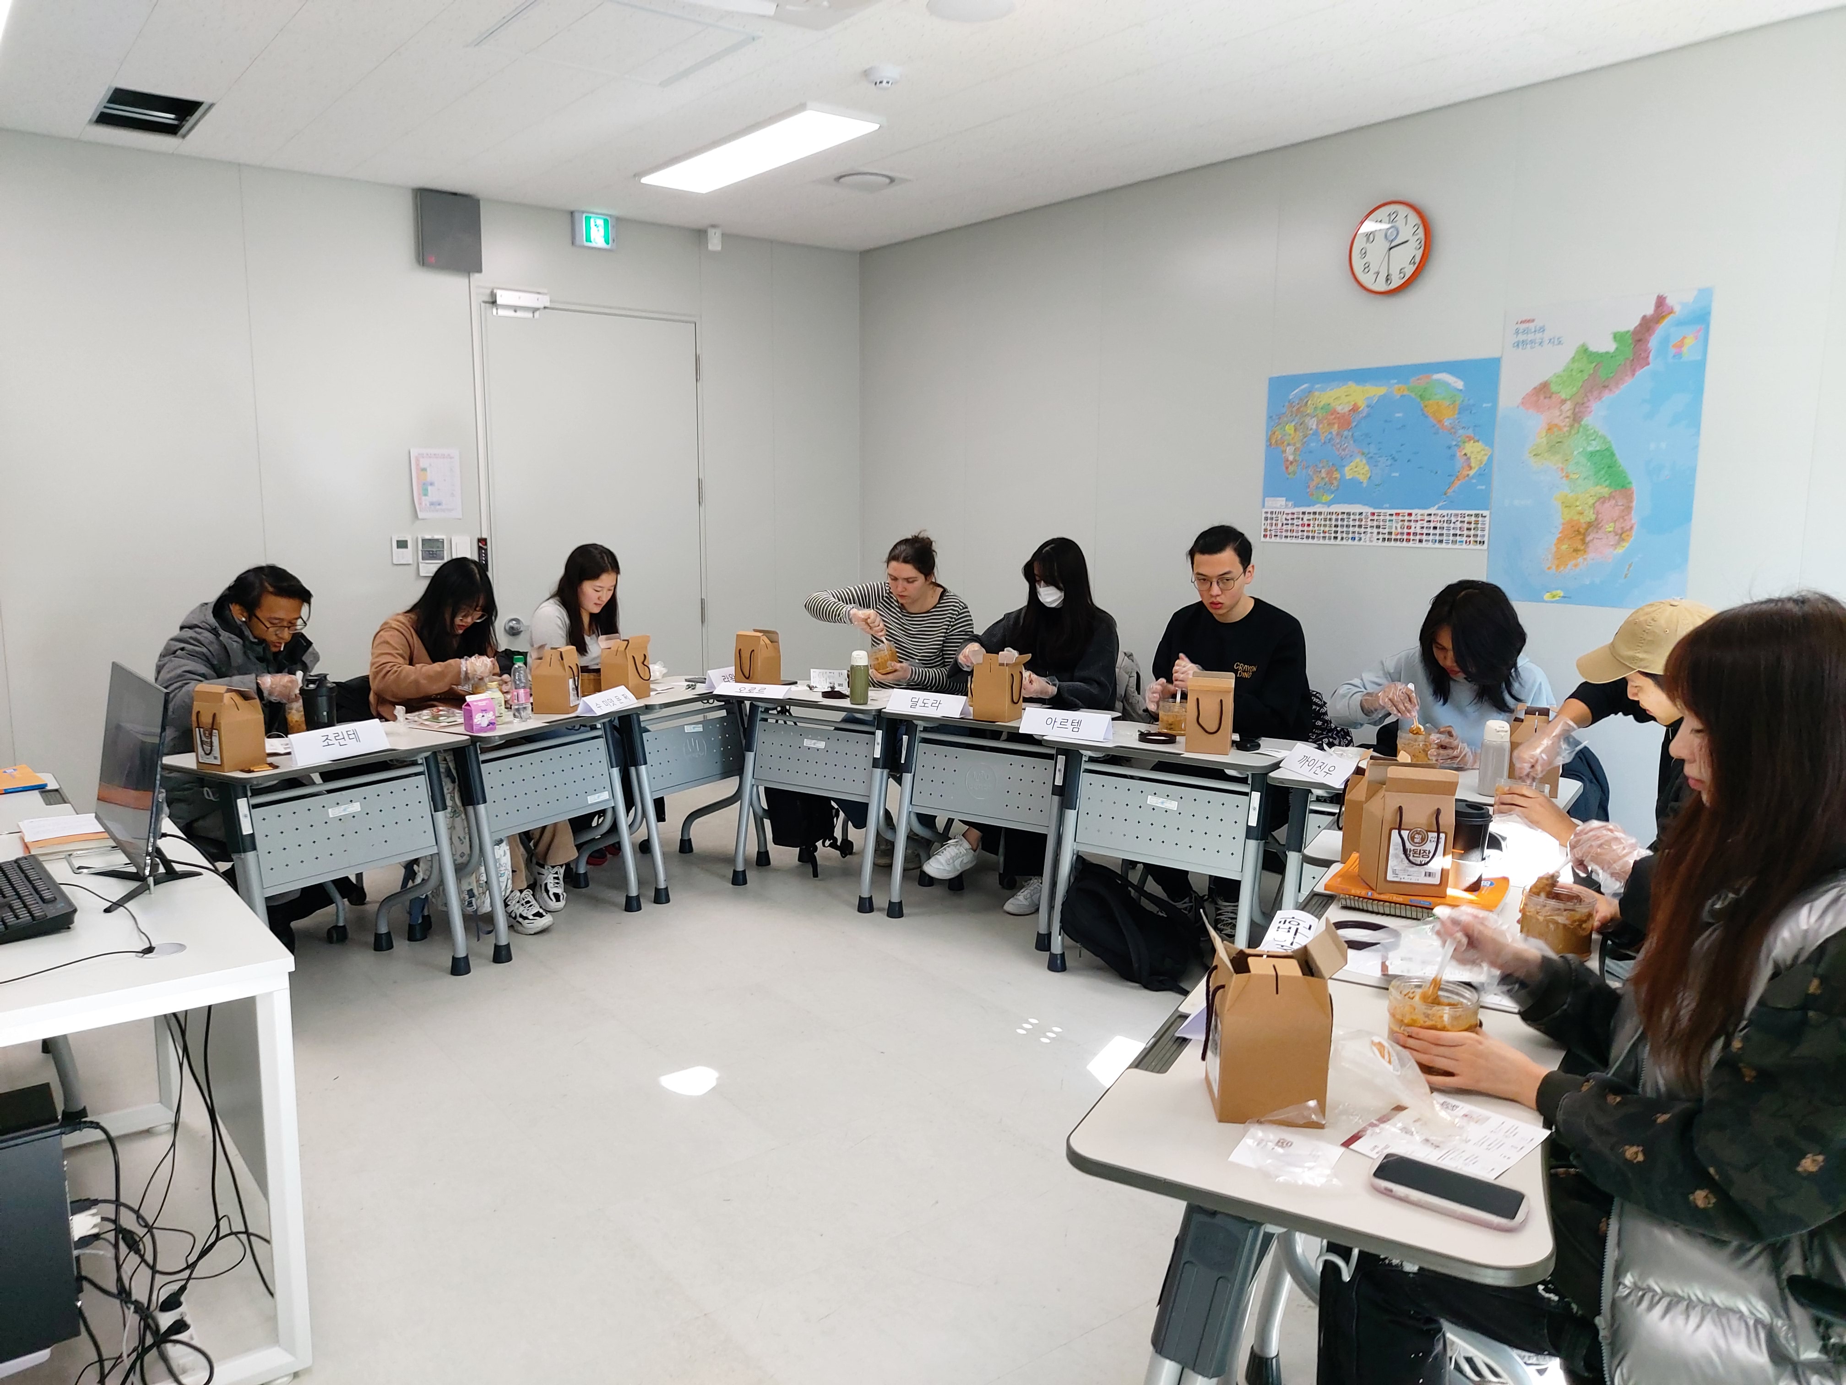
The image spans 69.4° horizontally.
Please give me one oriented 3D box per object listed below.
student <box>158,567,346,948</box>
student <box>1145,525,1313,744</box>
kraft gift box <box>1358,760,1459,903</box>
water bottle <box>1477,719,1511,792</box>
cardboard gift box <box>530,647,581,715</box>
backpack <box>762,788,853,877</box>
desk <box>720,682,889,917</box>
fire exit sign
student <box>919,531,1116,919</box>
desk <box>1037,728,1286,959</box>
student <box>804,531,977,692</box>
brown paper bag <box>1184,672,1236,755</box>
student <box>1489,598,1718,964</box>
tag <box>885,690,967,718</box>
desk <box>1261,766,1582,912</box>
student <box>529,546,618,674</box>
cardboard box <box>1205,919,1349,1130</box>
[{"bbox_3d":[-2.136,0.223,4.351,0.720,1.250,0.540,4,9,25],"label":"student"},{"bbox_3d":[1.004,0.136,4.397,0.530,1.340,0.720,4,9,25],"label":"student"},{"bbox_3d":[0.894,0.253,2.468,0.127,0.215,0.123,1,8,7],"label":"kraft gift box"},{"bbox_3d":[1.456,0.166,3.385,0.070,0.186,0.070,4,9,23],"label":"water bottle"},{"bbox_3d":[-1.254,-0.042,4.581,0.130,0.215,0.120,1,8,4],"label":"cardboard gift box"},{"bbox_3d":[-0.461,0.356,5.178,0.200,0.460,0.270,-2,9,-15],"label":"backpack"},{"bbox_3d":[-0.325,0.375,5.150,0.731,0.745,0.505,5,10,32],"label":"desk"},{"bbox_3d":[-1.449,-2.027,5.879,0.185,0.135,0.040,-6,10,-37],"label":"fire exit sign"},{"bbox_3d":[0.400,0.095,4.954,0.560,1.315,0.700,6,10,34],"label":"student"},{"bbox_3d":[0.801,0.510,4.159,0.735,0.734,0.505,6,10,35],"label":"desk"},{"bbox_3d":[-0.128,0.035,5.349,0.620,1.310,0.640,5,10,29],"label":"student"},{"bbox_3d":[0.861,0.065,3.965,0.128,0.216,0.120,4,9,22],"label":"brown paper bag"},{"bbox_3d":[1.549,0.425,2.757,0.780,1.230,0.520,4,9,27],"label":"student"},{"bbox_3d":[0.020,0.038,4.649,0.292,0.066,0.076,5,10,32],"label":"tag"},{"bbox_3d":[1.358,0.598,3.644,0.731,0.745,0.505,5,10,31],"label":"desk"},{"bbox_3d":[-1.295,0.043,5.367,0.650,1.270,0.480,5,10,30],"label":"student"},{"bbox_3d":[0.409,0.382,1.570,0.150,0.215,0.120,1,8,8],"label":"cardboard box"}]

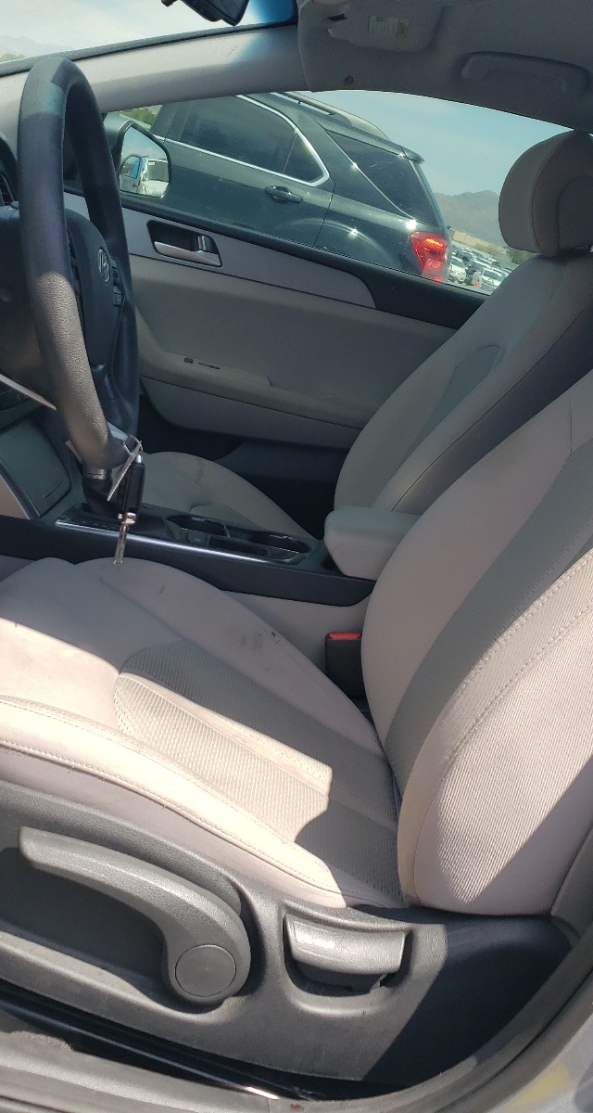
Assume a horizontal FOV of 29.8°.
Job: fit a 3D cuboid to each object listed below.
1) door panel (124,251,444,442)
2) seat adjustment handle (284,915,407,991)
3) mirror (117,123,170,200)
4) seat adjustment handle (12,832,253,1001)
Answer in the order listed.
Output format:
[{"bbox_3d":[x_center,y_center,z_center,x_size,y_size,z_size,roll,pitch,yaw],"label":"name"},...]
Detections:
[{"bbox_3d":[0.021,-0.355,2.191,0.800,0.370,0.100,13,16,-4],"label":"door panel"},{"bbox_3d":[0.040,0.354,1.001,0.110,0.055,0.035,13,16,-4],"label":"seat adjustment handle"},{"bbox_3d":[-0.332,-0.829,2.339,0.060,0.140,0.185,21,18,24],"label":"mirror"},{"bbox_3d":[-0.147,0.321,0.986,0.225,0.125,0.040,13,16,-4],"label":"seat adjustment handle"}]

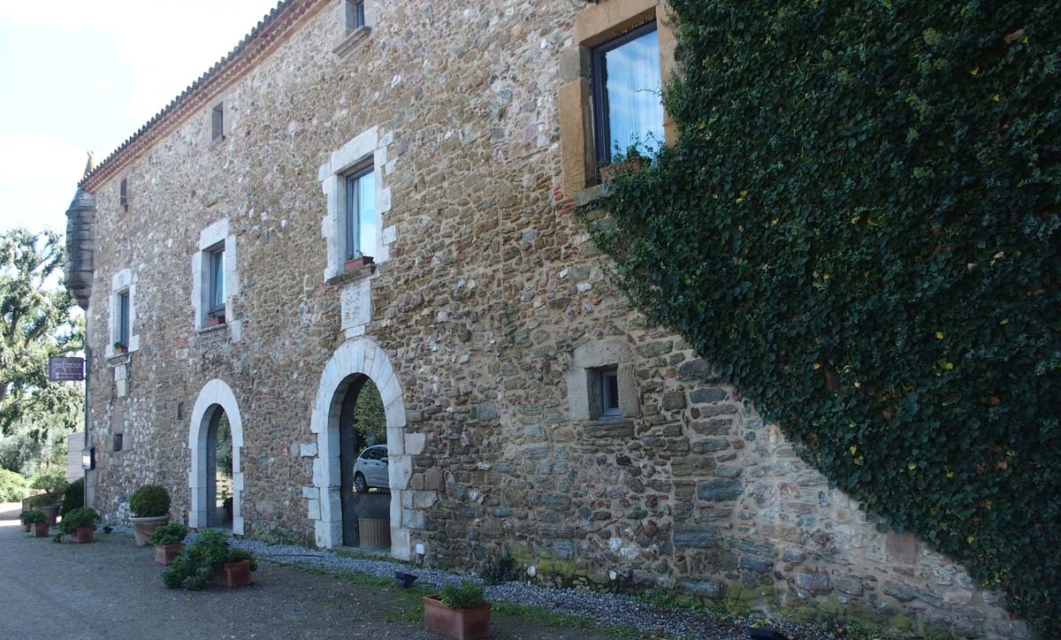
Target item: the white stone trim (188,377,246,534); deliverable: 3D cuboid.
[{"bbox_3d":[-5.868,2.542,16.222,0.280,2.840,2.550,4,-10,-42],"label":"white stone trim"}]

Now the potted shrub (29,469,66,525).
[{"bbox_3d":[-10.970,4.051,19.509,0.780,1.220,0.780,4,-10,-42],"label":"potted shrub"}]

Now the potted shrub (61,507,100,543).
[{"bbox_3d":[-8.208,3.729,15.694,0.550,0.640,0.720,4,-10,-42],"label":"potted shrub"}]

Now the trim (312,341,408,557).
[{"bbox_3d":[-2.329,1.750,12.359,0.420,3.020,2.600,3,-10,-41],"label":"trim"}]

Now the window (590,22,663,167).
[{"bbox_3d":[1.066,-2.326,9.142,0.150,1.580,1.050,4,-10,-42],"label":"window"}]

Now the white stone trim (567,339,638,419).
[{"bbox_3d":[0.806,0.612,9.056,0.220,0.850,0.970,4,-10,-42],"label":"white stone trim"}]

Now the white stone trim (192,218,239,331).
[{"bbox_3d":[-5.979,-0.771,16.514,0.260,2.080,2.200,3,-10,-41],"label":"white stone trim"}]

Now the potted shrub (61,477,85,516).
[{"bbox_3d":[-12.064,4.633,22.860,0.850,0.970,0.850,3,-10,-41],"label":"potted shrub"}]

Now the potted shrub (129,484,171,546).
[{"bbox_3d":[-6.325,3.232,14.265,0.680,0.980,0.680,3,-10,-41],"label":"potted shrub"}]

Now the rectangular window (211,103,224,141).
[{"bbox_3d":[-6.013,-3.845,16.775,0.200,0.670,0.500,3,-10,-41],"label":"rectangular window"}]

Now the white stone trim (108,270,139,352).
[{"bbox_3d":[-9.689,-0.192,20.576,0.220,1.870,2.200,4,-10,-42],"label":"white stone trim"}]

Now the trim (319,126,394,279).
[{"bbox_3d":[-2.557,-1.715,12.894,0.240,2.050,2.100,4,-10,-42],"label":"trim"}]

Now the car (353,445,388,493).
[{"bbox_3d":[-3.592,4.206,24.597,1.700,1.450,3.950,2,-9,-34],"label":"car"}]

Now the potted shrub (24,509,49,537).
[{"bbox_3d":[-9.706,4.008,16.918,0.340,0.460,0.680,3,-10,-41],"label":"potted shrub"}]

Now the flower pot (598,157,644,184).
[{"bbox_3d":[0.956,-1.546,8.781,0.180,0.180,0.530,3,-10,-41],"label":"flower pot"}]

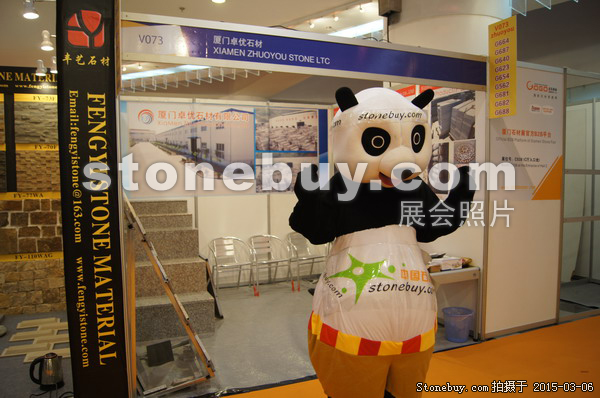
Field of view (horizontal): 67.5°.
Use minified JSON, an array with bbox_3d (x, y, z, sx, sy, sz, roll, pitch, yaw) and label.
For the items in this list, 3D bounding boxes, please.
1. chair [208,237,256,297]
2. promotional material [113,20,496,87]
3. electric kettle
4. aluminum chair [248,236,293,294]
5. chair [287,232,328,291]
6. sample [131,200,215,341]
[{"bbox_3d":[-0.891,0.863,5.783,0.540,0.710,0.560,-2,3,-23],"label":"chair"},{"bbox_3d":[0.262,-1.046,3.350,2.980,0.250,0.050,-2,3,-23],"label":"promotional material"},{"bbox_3d":[-1.792,1.224,3.190,0.225,0.235,0.160,-2,3,-29],"label":"electric kettle"},{"bbox_3d":[-0.404,0.849,5.989,0.540,0.710,0.560,-2,3,-23],"label":"aluminum chair"},{"bbox_3d":[0.084,0.835,6.196,0.540,0.710,0.560,-2,3,-23],"label":"chair"},{"bbox_3d":[-1.520,0.657,4.931,0.790,1.210,1.760,-2,3,-23],"label":"sample"}]

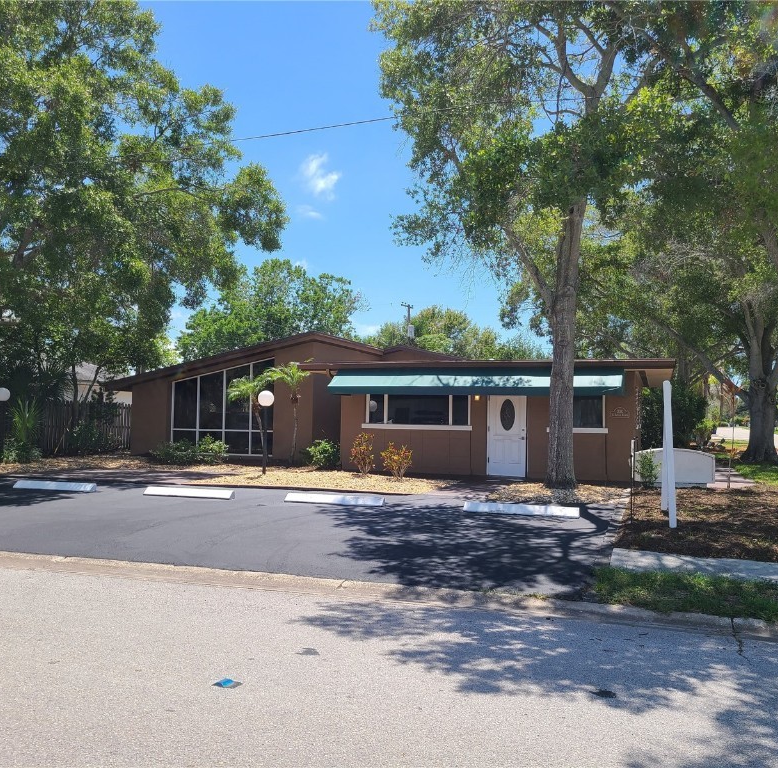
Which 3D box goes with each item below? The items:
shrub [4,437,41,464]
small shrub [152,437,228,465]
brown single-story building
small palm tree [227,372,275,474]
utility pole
[{"bbox_3d":[-10.655,1.887,22.390,1.100,0.800,1.000,0,-2,19],"label":"shrub"},{"bbox_3d":[-6.006,1.938,23.201,2.100,0.850,1.150,0,-2,19],"label":"small shrub"},{"bbox_3d":[0.156,0.607,26.203,17.630,3.920,13.000,0,-2,19],"label":"brown single-story building"},{"bbox_3d":[-3.897,0.992,21.800,1.500,2.700,1.500,0,-2,19],"label":"small palm tree"},{"bbox_3d":[1.620,-1.165,59.756,0.800,10.160,2.200,0,-2,19],"label":"utility pole"}]

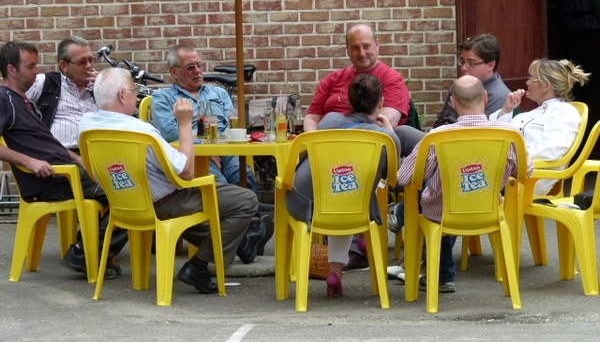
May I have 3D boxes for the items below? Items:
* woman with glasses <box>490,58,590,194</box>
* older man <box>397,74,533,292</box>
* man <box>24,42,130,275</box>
[{"bbox_3d":[1.140,-0.030,13.624,0.850,1.100,0.540,-4,6,-28],"label":"woman with glasses"},{"bbox_3d":[0.815,0.073,13.220,0.640,1.120,0.800,-2,5,-5],"label":"older man"},{"bbox_3d":[-1.083,-0.122,14.494,0.850,1.240,0.580,3,7,42],"label":"man"}]

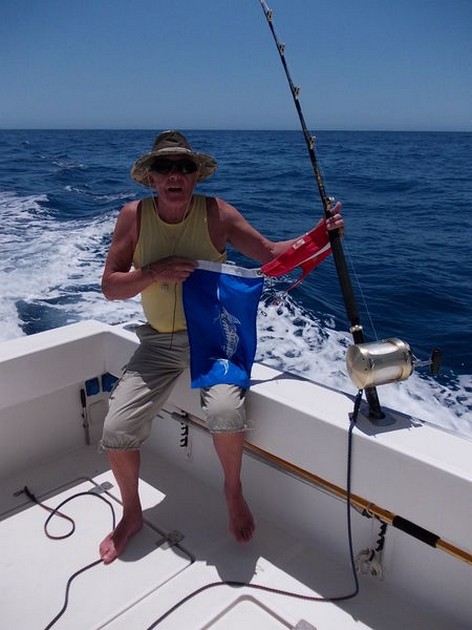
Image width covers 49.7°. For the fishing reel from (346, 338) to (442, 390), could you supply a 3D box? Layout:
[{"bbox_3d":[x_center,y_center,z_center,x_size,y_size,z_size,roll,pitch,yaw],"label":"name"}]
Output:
[{"bbox_3d":[0.507,0.148,1.661,0.245,0.145,0.185,-11,-4,-18],"label":"fishing reel"}]

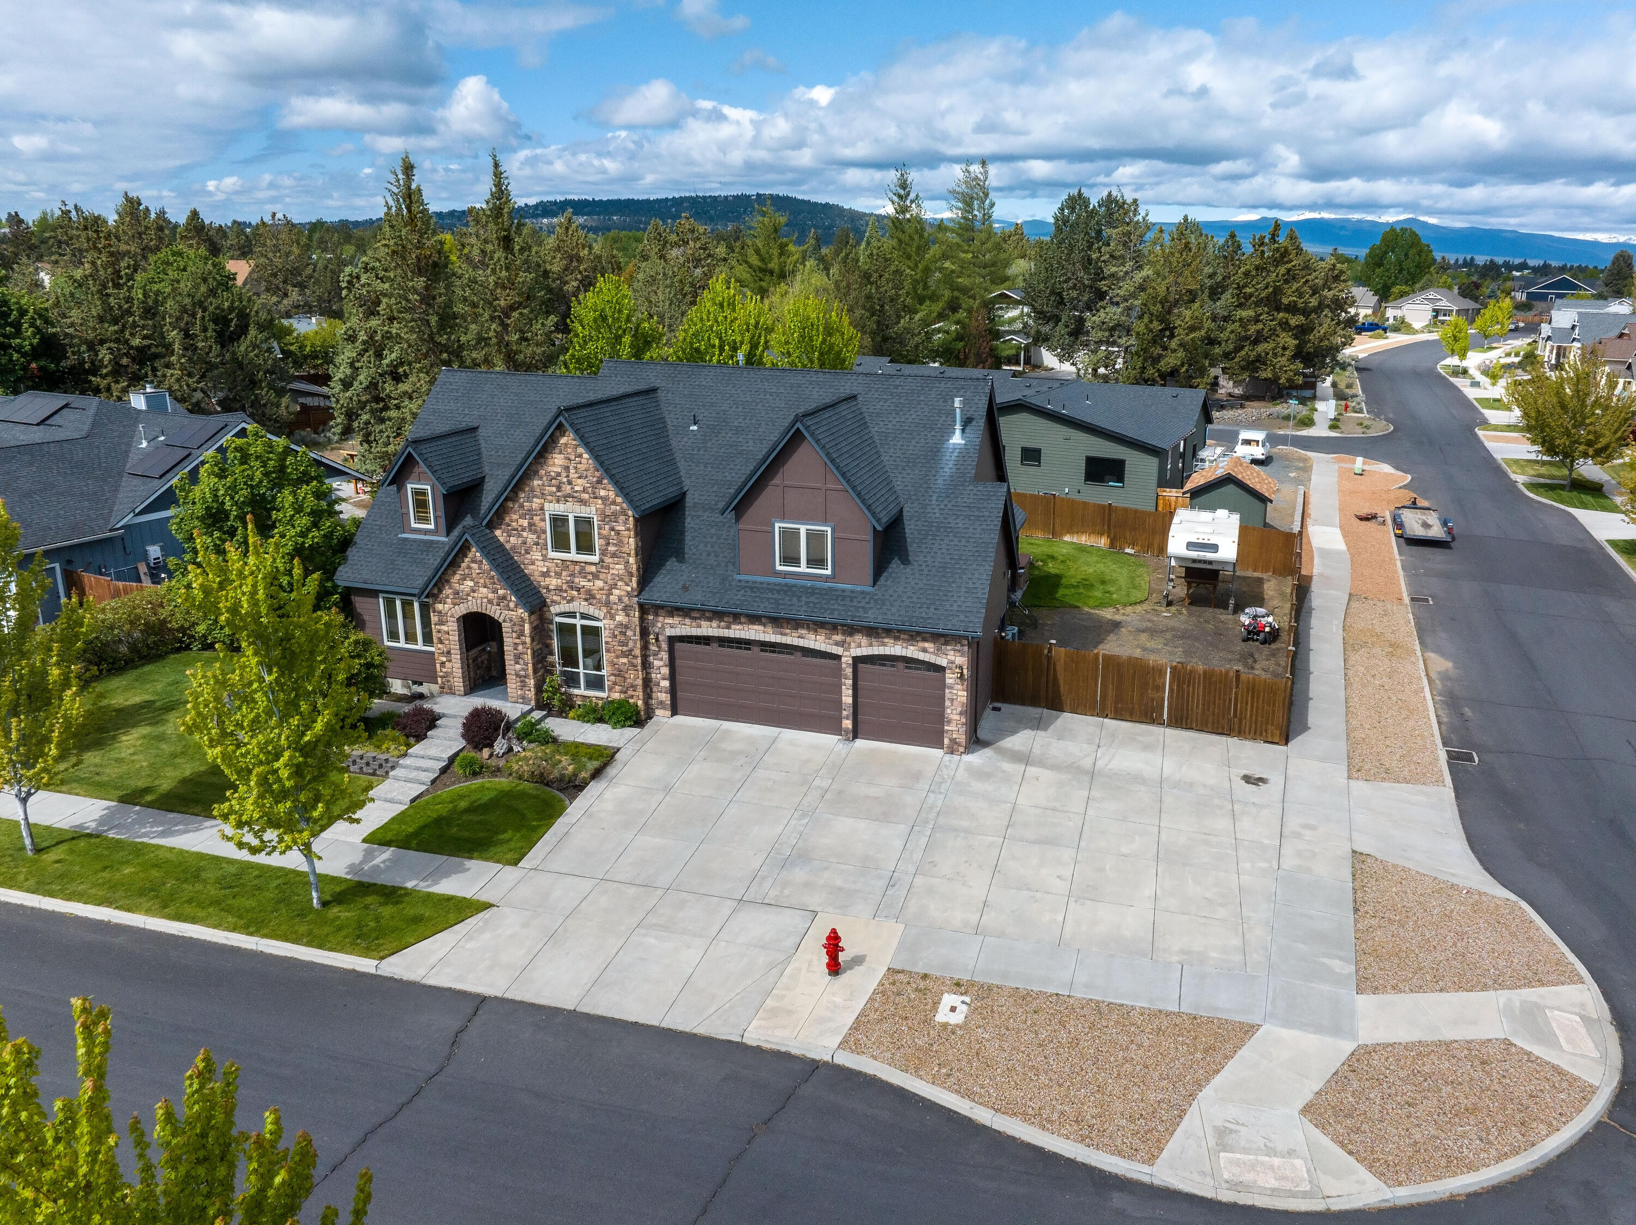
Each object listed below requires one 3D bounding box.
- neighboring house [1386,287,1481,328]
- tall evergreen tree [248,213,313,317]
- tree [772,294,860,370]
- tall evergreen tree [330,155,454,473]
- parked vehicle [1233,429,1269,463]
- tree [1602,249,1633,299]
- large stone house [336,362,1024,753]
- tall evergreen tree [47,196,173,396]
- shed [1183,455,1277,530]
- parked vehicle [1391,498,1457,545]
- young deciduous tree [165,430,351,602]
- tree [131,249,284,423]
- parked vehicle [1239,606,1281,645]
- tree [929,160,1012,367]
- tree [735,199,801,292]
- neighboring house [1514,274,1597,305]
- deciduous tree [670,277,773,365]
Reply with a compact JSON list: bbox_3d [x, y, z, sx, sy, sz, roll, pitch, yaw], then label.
[{"bbox_3d":[114.314,-56.879,211.000,10.500,6.000,12.800,-14,22,-38],"label":"neighboring house"},{"bbox_3d":[-61.541,-38.579,132.000,7.000,15.000,7.000,-7,19,-23],"label":"tall evergreen tree"},{"bbox_3d":[-0.082,-8.381,48.500,4.200,10.144,4.200,6,18,17],"label":"tree"},{"bbox_3d":[-23.619,-16.307,63.000,7.200,16.988,7.200,6,18,17],"label":"tall evergreen tree"},{"bbox_3d":[27.800,-10.450,72.700,1.850,1.750,4.500,7,19,22],"label":"parked vehicle"},{"bbox_3d":[183.332,-76.984,262.000,6.800,13.500,6.800,12,21,32],"label":"tree"},{"bbox_3d":[-3.212,-3.037,35.270,18.850,9.200,13.600,6,18,17],"label":"large stone house"},{"bbox_3d":[-51.514,-21.670,82.543,7.800,16.570,7.800,-10,20,-30],"label":"tall evergreen tree"},{"bbox_3d":[18.415,-4.808,50.609,3.600,3.532,4.800,8,19,22],"label":"shed"},{"bbox_3d":[28.350,-4.250,53.200,2.450,1.000,6.800,7,19,21],"label":"parked vehicle"},{"bbox_3d":[-17.107,-2.154,35.000,5.800,7.181,5.800,6,18,17],"label":"young deciduous tree"},{"bbox_3d":[-42.852,-19.221,80.096,9.600,12.850,9.600,-9,19,-26],"label":"tree"},{"bbox_3d":[14.967,0.333,38.524,1.220,1.000,1.700,6,18,17],"label":"parked vehicle"},{"bbox_3d":[14.273,-31.228,105.927,7.500,20.730,7.500,2,17,7],"label":"tree"},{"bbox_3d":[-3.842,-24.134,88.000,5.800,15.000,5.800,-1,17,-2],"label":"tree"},{"bbox_3d":[181.018,-79.016,278.000,12.500,6.300,16.000,-16,24,-43],"label":"neighboring house"},{"bbox_3d":[-4.242,-9.403,50.500,5.000,10.855,5.000,6,18,17],"label":"deciduous tree"}]

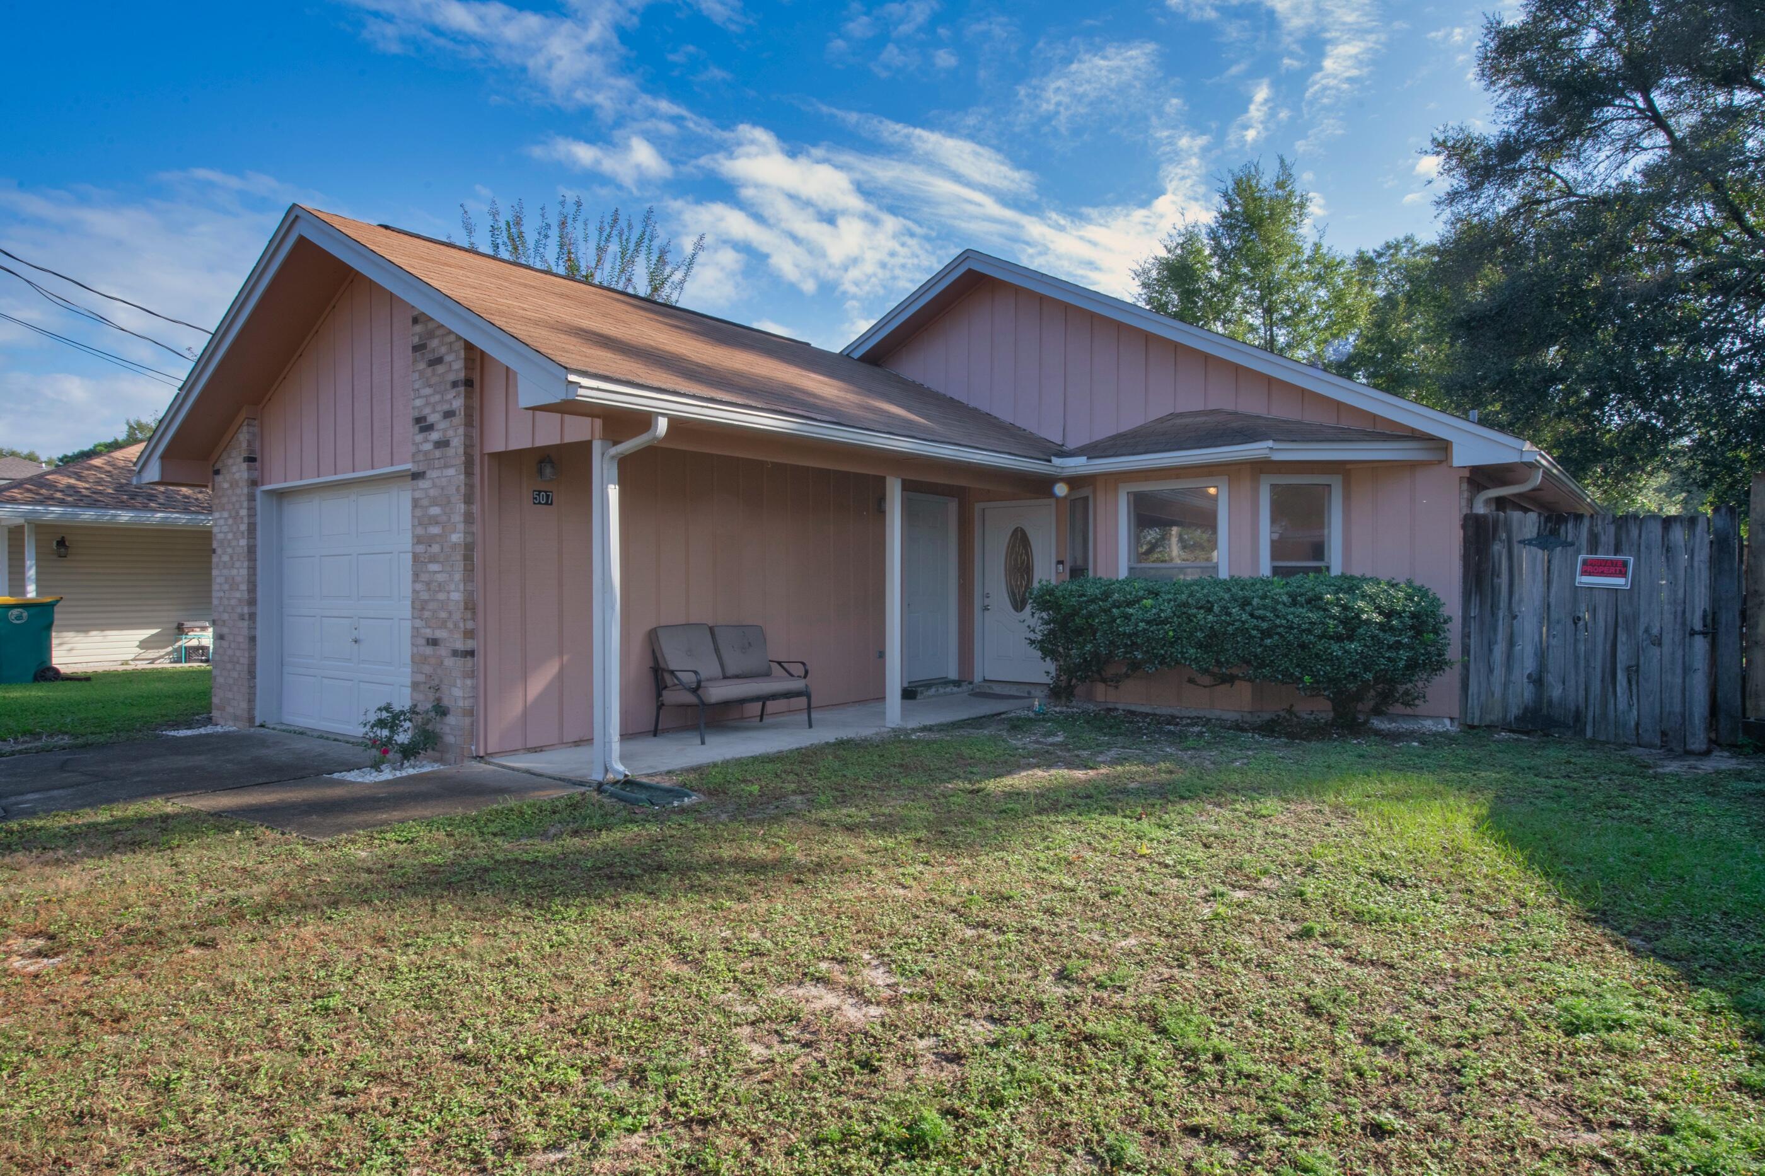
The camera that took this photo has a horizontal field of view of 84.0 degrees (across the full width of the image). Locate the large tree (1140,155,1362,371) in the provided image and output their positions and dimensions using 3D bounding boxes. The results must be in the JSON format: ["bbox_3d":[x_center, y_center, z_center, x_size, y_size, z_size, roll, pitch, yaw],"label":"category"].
[{"bbox_3d":[9.771,-5.180,26.052,6.600,12.470,6.400,0,0,0],"label":"large tree"}]

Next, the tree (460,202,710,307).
[{"bbox_3d":[-5.042,-2.707,16.532,4.300,7.680,4.200,0,0,0],"label":"tree"}]

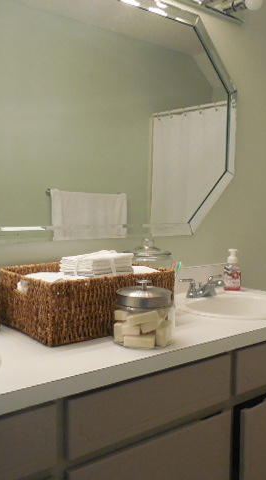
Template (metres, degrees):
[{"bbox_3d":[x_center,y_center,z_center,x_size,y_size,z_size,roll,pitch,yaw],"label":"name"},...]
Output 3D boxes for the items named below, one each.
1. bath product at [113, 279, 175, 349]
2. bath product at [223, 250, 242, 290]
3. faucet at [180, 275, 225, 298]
[{"bbox_3d":[0.034,0.198,1.298,0.170,0.170,0.170,1,4,0],"label":"bath product"},{"bbox_3d":[0.455,0.135,2.094,0.074,0.184,0.056,2,5,12],"label":"bath product"},{"bbox_3d":[0.312,0.195,1.854,0.251,0.077,0.149,-3,6,-39],"label":"faucet"}]

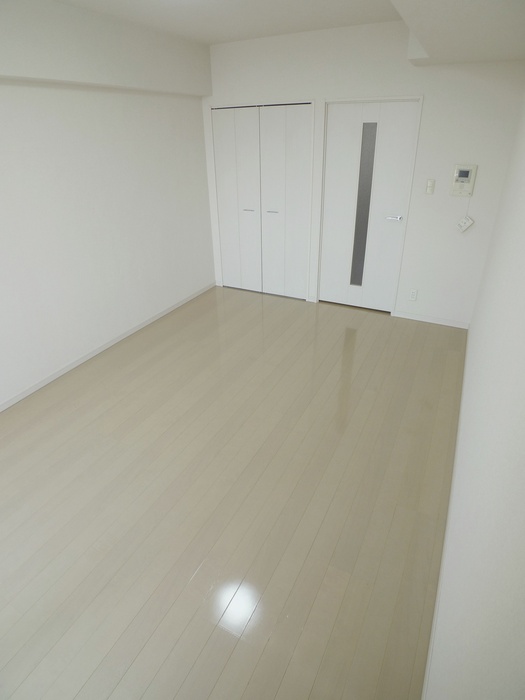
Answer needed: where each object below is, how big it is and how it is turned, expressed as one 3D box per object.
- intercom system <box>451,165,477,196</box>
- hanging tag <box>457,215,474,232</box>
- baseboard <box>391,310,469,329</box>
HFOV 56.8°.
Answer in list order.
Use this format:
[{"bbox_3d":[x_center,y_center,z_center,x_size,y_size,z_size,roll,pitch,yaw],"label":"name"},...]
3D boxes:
[{"bbox_3d":[1.693,-1.415,4.073,0.173,0.247,0.032,11,29,22],"label":"intercom system"},{"bbox_3d":[1.761,-1.091,4.215,0.086,0.122,0.012,43,36,2],"label":"hanging tag"},{"bbox_3d":[1.622,-0.289,4.705,0.715,0.065,0.013,11,29,22],"label":"baseboard"}]

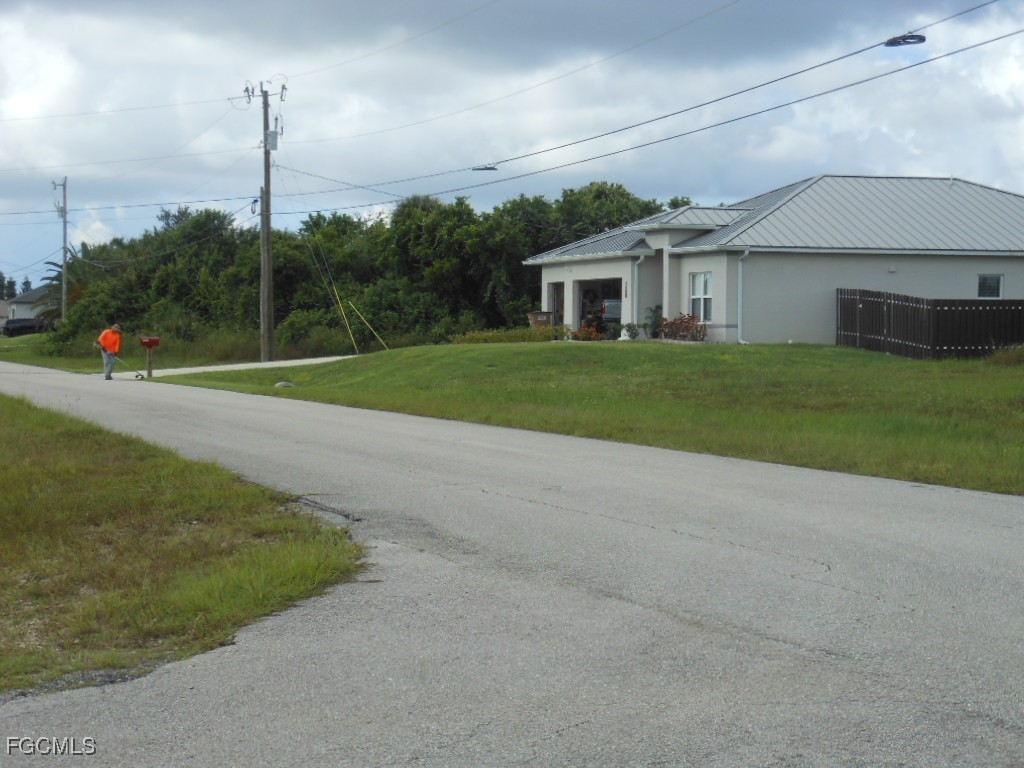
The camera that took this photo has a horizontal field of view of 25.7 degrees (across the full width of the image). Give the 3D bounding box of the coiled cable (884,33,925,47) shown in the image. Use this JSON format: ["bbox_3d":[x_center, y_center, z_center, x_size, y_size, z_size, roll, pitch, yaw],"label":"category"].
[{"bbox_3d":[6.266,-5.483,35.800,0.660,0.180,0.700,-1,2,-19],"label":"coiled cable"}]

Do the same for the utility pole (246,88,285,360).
[{"bbox_3d":[-9.320,-6.163,85.000,1.350,10.600,0.700,0,1,-18],"label":"utility pole"}]

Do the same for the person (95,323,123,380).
[{"bbox_3d":[-11.920,-0.947,66.500,0.600,1.680,0.680,1,2,41],"label":"person"}]

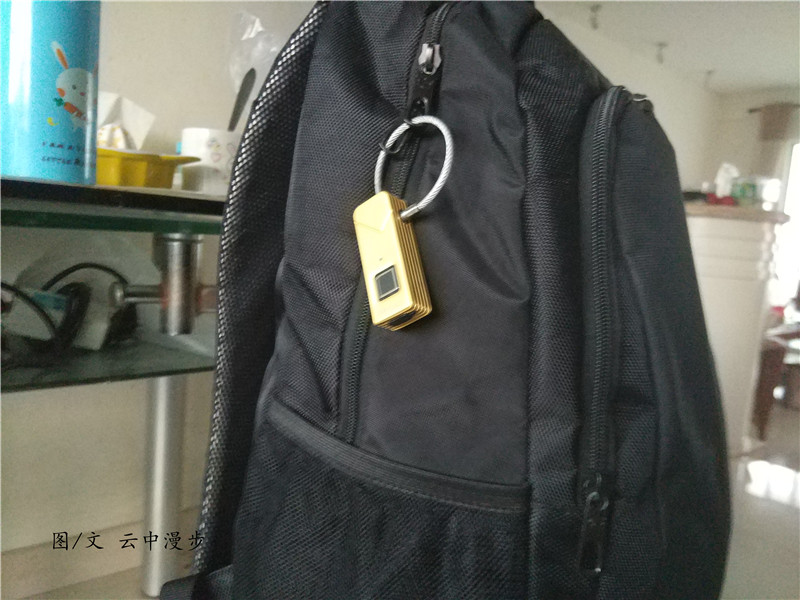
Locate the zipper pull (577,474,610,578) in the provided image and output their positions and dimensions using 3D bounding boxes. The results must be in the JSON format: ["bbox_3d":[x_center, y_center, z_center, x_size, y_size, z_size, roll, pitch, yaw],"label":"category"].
[{"bbox_3d":[0.100,0.116,0.275,0.013,0.053,0.009,4,5,3],"label":"zipper pull"}]

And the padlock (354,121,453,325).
[{"bbox_3d":[0.007,-0.048,0.300,0.058,0.120,0.031,-27,-29,28],"label":"padlock"}]

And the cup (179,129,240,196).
[{"bbox_3d":[-0.193,-0.142,0.570,0.081,0.084,0.081,2,5,-17],"label":"cup"}]

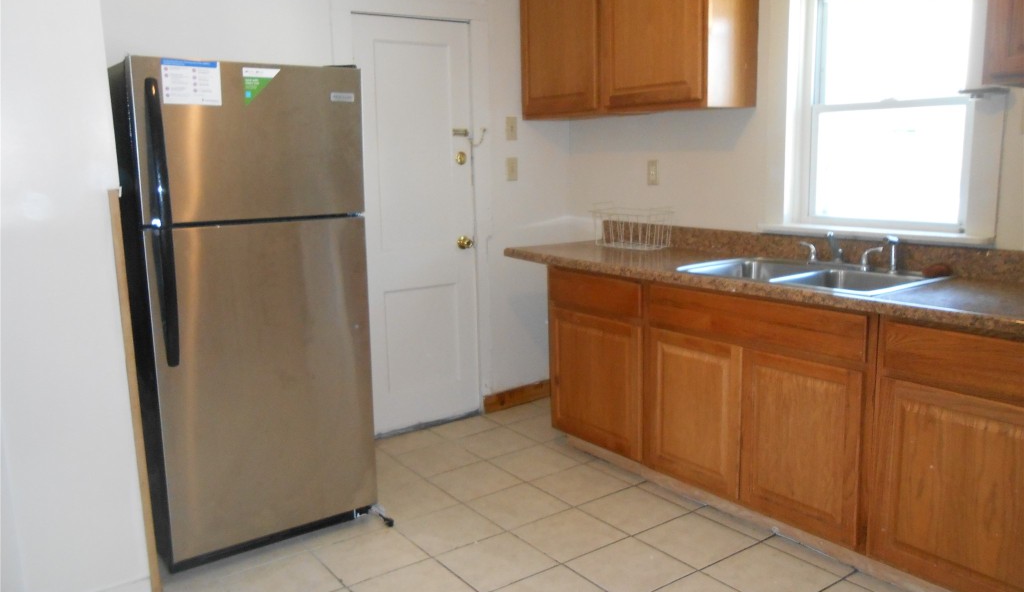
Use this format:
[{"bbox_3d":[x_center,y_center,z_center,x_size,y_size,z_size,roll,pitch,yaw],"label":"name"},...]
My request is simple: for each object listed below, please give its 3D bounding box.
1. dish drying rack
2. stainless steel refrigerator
[{"bbox_3d":[0.584,-0.335,3.748,0.195,0.200,0.380,-8,11,-35],"label":"dish drying rack"},{"bbox_3d":[-1.018,0.025,2.895,0.743,1.678,0.765,-8,11,-35],"label":"stainless steel refrigerator"}]

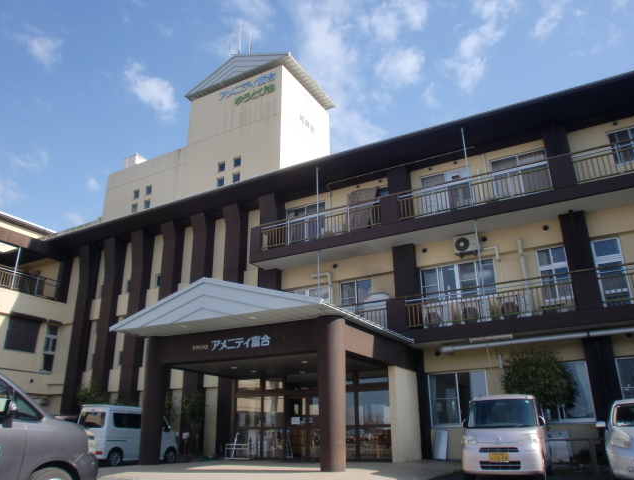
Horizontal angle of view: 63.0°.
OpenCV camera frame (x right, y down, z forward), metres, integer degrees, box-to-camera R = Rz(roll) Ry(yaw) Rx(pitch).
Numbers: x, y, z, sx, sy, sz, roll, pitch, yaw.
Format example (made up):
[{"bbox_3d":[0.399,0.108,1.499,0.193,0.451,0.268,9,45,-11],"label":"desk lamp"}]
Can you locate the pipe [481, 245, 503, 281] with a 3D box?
[{"bbox_3d":[5.208,0.746,15.330,0.483,1.122,0.114,-12,-23,26],"label":"pipe"}]

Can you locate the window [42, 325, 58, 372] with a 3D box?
[{"bbox_3d":[-12.089,4.899,23.416,0.114,2.002,0.525,-12,-23,26],"label":"window"}]

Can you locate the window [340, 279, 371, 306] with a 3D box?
[{"bbox_3d":[1.332,2.049,17.310,1.193,1.434,0.099,-12,-23,26],"label":"window"}]

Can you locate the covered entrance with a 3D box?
[{"bbox_3d":[-1.144,3.889,14.378,6.300,4.350,6.300,-11,-23,26],"label":"covered entrance"}]

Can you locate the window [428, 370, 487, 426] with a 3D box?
[{"bbox_3d":[4.411,4.945,16.067,1.830,1.630,0.120,-11,-23,26],"label":"window"}]

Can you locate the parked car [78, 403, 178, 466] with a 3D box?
[{"bbox_3d":[-6.474,6.872,18.118,1.475,1.900,3.395,-12,-23,27],"label":"parked car"}]

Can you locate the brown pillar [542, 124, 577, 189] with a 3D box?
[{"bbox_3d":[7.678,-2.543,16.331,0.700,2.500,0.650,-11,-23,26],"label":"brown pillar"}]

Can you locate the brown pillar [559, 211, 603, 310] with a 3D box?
[{"bbox_3d":[7.236,0.694,14.143,0.625,2.954,0.568,-12,-23,26],"label":"brown pillar"}]

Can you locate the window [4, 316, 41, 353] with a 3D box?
[{"bbox_3d":[-13.681,4.446,24.174,0.120,1.530,1.580,-11,-23,26],"label":"window"}]

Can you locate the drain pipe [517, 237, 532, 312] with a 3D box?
[{"bbox_3d":[5.988,1.065,14.804,0.128,2.343,0.170,-12,-23,26],"label":"drain pipe"}]

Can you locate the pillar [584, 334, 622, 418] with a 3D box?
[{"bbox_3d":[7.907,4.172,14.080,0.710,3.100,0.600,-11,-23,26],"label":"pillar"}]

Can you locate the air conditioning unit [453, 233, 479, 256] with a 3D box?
[{"bbox_3d":[4.988,0.183,17.131,0.790,0.590,0.310,-11,-23,26],"label":"air conditioning unit"}]

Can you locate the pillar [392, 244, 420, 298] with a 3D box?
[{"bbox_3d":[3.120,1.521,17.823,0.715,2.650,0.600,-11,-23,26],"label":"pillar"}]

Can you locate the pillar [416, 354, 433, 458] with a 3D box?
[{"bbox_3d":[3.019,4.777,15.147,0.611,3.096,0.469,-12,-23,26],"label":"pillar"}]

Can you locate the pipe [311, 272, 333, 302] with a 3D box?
[{"bbox_3d":[0.211,1.916,19.478,0.970,1.320,0.130,-11,-23,26],"label":"pipe"}]

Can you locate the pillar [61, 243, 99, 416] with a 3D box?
[{"bbox_3d":[-10.525,4.584,22.735,0.682,9.159,0.738,-12,-23,26],"label":"pillar"}]

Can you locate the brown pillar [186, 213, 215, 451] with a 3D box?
[{"bbox_3d":[-4.654,3.353,19.875,0.710,9.159,0.738,-12,-23,26],"label":"brown pillar"}]

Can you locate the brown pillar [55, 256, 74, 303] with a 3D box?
[{"bbox_3d":[-12.137,1.882,24.812,0.383,2.386,0.511,-12,-23,26],"label":"brown pillar"}]

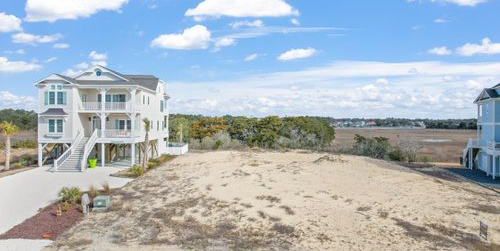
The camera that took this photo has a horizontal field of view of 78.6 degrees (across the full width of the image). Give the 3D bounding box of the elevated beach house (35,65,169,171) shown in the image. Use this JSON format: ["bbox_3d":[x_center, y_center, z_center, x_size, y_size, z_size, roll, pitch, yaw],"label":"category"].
[{"bbox_3d":[-18.900,-1.150,40.200,12.200,12.000,17.800,0,0,-2],"label":"elevated beach house"}]

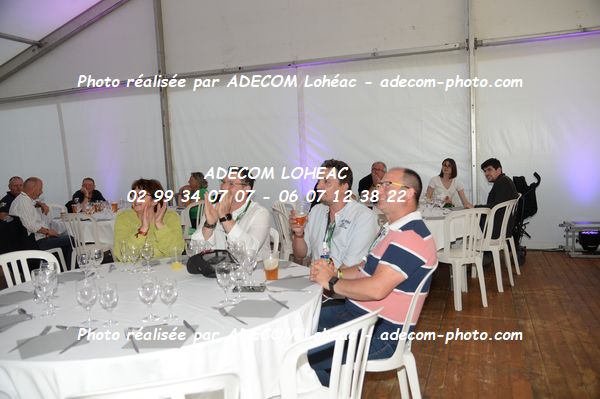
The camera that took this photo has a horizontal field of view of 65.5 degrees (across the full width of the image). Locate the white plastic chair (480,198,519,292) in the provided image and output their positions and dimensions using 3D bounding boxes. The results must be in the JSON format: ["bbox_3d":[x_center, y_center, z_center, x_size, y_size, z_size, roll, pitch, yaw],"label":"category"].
[{"bbox_3d":[1.892,0.450,4.775,0.480,0.880,0.530,-7,6,-40],"label":"white plastic chair"}]

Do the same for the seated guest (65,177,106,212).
[{"bbox_3d":[-3.188,0.315,7.037,0.600,1.280,0.750,-6,6,-30],"label":"seated guest"}]

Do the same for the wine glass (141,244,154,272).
[{"bbox_3d":[-0.845,0.318,2.566,0.070,0.155,0.070,-3,5,0],"label":"wine glass"}]

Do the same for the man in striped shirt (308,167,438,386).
[{"bbox_3d":[0.324,0.492,2.270,0.700,1.290,0.510,-3,5,-7],"label":"man in striped shirt"}]

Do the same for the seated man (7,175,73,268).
[{"bbox_3d":[-3.083,0.410,5.540,0.800,1.330,0.550,-7,7,-43],"label":"seated man"}]

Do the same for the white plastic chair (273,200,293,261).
[{"bbox_3d":[-0.096,0.504,4.809,0.550,0.880,0.450,-7,6,-41],"label":"white plastic chair"}]

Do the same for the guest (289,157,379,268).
[{"bbox_3d":[0.211,0.439,2.717,0.740,1.330,0.560,-7,6,-41],"label":"guest"}]

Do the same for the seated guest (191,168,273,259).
[{"bbox_3d":[-0.409,0.453,3.077,0.550,1.300,0.740,-1,5,22],"label":"seated guest"}]

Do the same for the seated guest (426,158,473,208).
[{"bbox_3d":[1.759,0.155,5.536,0.530,1.270,0.680,-1,5,22],"label":"seated guest"}]

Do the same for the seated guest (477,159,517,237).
[{"bbox_3d":[2.117,0.179,5.359,0.760,1.300,0.520,-1,5,21],"label":"seated guest"}]

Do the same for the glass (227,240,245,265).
[{"bbox_3d":[-0.340,0.303,2.470,0.072,0.155,0.072,-3,5,0],"label":"glass"}]

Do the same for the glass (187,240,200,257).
[{"bbox_3d":[-0.577,0.307,2.549,0.070,0.155,0.070,-3,5,0],"label":"glass"}]

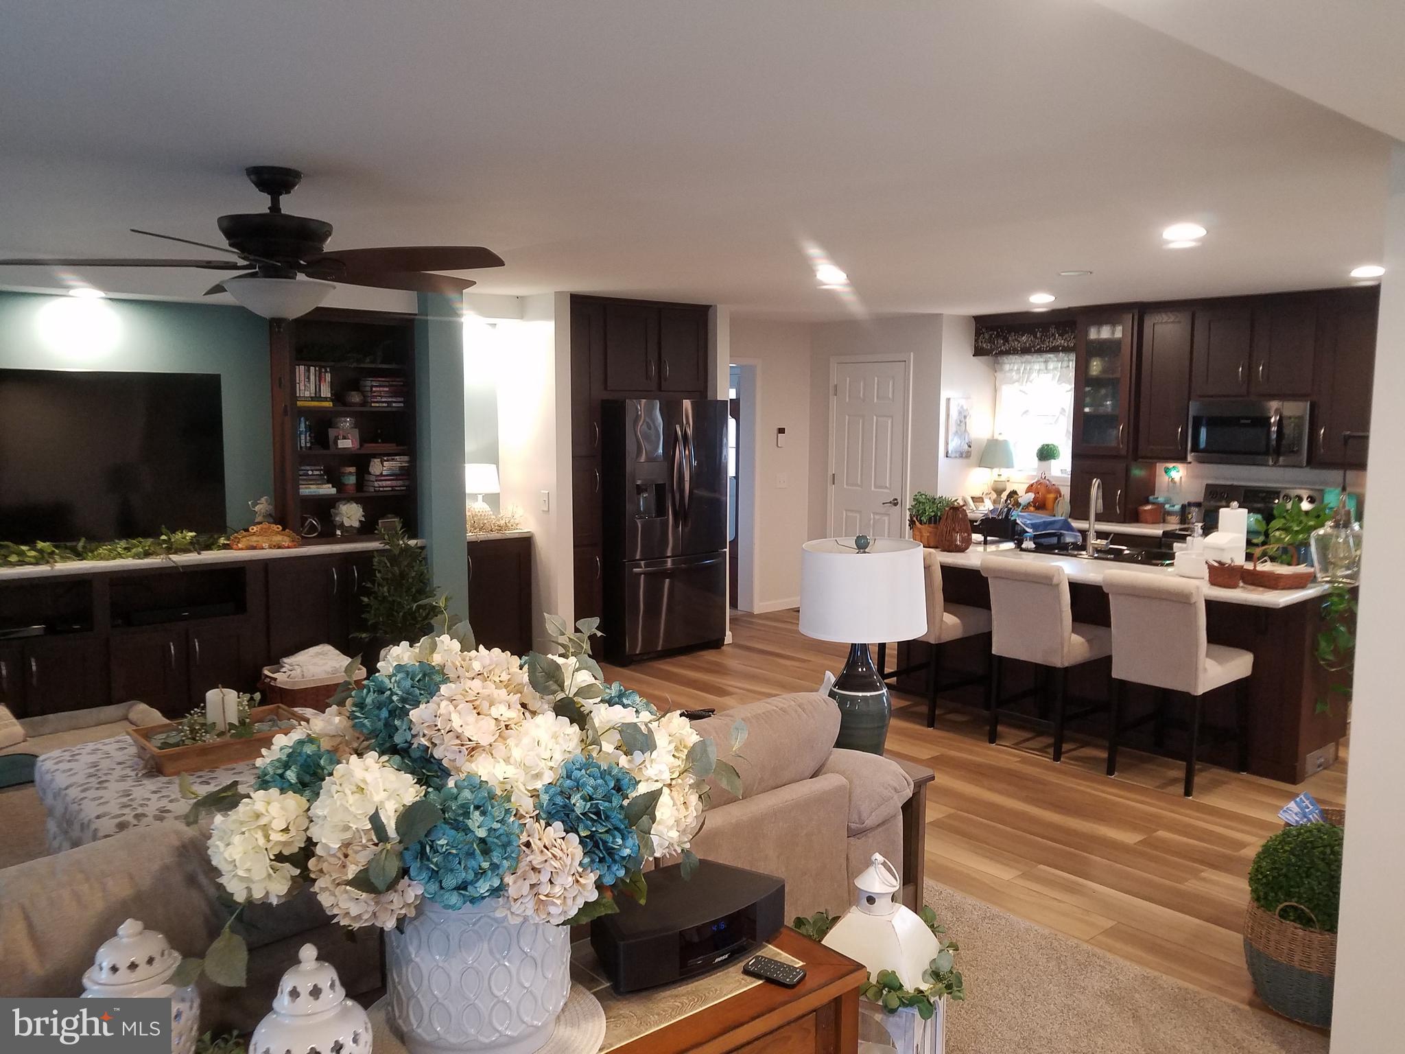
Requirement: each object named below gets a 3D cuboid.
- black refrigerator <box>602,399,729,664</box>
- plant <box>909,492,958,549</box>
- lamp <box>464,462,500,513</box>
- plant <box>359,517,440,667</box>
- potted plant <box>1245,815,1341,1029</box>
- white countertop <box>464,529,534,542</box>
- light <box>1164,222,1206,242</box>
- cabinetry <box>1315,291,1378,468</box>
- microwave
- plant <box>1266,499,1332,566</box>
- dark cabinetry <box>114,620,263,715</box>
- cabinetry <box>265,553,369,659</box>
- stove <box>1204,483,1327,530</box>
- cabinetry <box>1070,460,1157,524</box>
[{"bbox_3d":[-0.416,-0.001,7.496,0.903,1.781,0.840,-5,8,-41],"label":"black refrigerator"},{"bbox_3d":[1.342,-0.048,6.167,0.280,0.310,0.290,-6,9,-42],"label":"plant"},{"bbox_3d":[-1.426,-0.190,6.773,0.240,0.425,0.240,-6,9,-42],"label":"lamp"},{"bbox_3d":[-1.739,0.498,6.048,0.480,1.080,0.480,-6,9,-42],"label":"plant"},{"bbox_3d":[1.825,1.135,3.093,0.420,0.500,0.420,-6,9,-42],"label":"potted plant"},{"bbox_3d":[-1.425,0.042,6.814,0.510,0.040,0.390,-6,9,-42],"label":"white countertop"},{"bbox_3d":[2.054,-1.240,4.495,0.180,0.030,0.180,-5,8,-41],"label":"light"},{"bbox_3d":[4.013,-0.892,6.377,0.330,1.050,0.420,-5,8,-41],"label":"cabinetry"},{"bbox_3d":[3.629,-0.616,6.886,0.420,0.413,0.729,-5,8,-41],"label":"microwave"},{"bbox_3d":[2.931,0.049,5.217,0.340,0.385,0.330,-5,8,-41],"label":"plant"},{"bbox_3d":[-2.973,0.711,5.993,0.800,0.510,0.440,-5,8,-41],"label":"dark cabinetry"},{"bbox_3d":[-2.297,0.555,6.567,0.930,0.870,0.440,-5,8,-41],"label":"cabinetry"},{"bbox_3d":[3.507,0.370,6.909,0.680,1.210,0.765,-5,8,-41],"label":"stove"},{"bbox_3d":[2.961,-0.277,7.618,0.450,0.440,0.415,-6,9,-42],"label":"cabinetry"}]

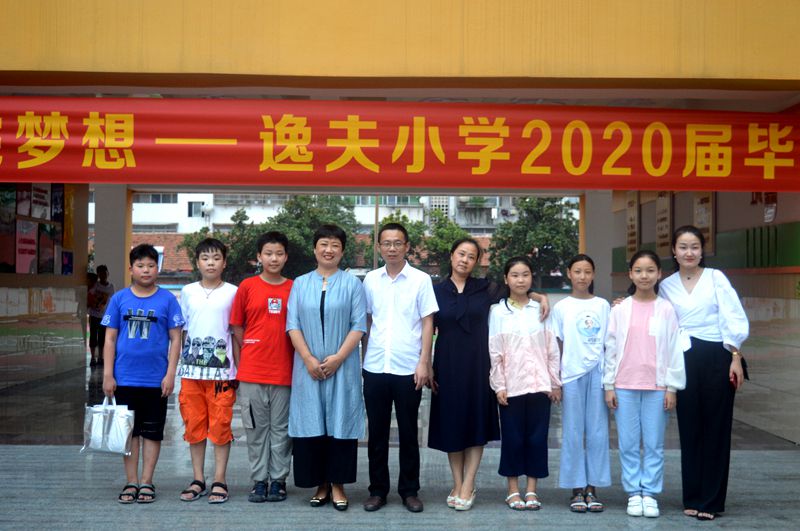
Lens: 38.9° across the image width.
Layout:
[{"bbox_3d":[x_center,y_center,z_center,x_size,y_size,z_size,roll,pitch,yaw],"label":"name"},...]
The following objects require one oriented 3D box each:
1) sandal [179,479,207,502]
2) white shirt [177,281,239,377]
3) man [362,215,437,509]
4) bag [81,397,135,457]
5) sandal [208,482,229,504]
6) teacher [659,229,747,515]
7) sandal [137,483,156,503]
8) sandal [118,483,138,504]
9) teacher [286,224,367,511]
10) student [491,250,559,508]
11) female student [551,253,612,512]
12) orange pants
[{"bbox_3d":[-1.260,1.362,6.864,0.097,0.090,0.250,0,-1,12],"label":"sandal"},{"bbox_3d":[-1.163,0.405,6.982,0.385,0.613,0.250,1,-1,-6],"label":"white shirt"},{"bbox_3d":[0.005,0.597,6.797,0.460,1.703,0.300,1,-1,0],"label":"man"},{"bbox_3d":[-1.721,0.948,6.660,0.316,0.348,0.100,1,-1,-7],"label":"bag"},{"bbox_3d":[-1.107,1.394,6.960,0.105,0.092,0.250,1,-1,-6],"label":"sandal"},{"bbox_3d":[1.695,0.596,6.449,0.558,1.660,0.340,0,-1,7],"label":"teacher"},{"bbox_3d":[-1.548,1.389,6.939,0.102,0.092,0.250,1,-1,-10],"label":"sandal"},{"bbox_3d":[-1.657,1.388,6.921,0.102,0.092,0.250,1,-1,-5],"label":"sandal"},{"bbox_3d":[-0.433,0.585,6.670,0.471,1.653,0.360,0,-1,-3],"label":"teacher"},{"bbox_3d":[0.734,0.684,6.668,0.424,1.474,0.290,0,-1,3],"label":"student"},{"bbox_3d":[1.092,0.697,6.809,0.350,1.525,0.270,1,-1,1],"label":"female student"},{"bbox_3d":[-1.169,0.865,6.870,0.345,0.436,0.270,0,-1,-3],"label":"orange pants"}]

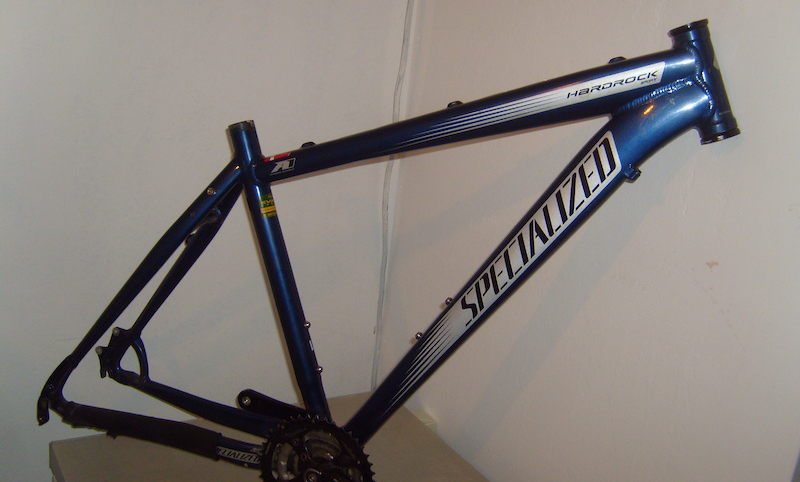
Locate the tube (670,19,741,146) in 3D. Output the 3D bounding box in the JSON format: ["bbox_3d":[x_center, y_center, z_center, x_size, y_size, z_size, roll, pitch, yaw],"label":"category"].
[{"bbox_3d":[0.342,-0.177,0.905,0.045,0.131,0.044,-16,6,21],"label":"tube"}]

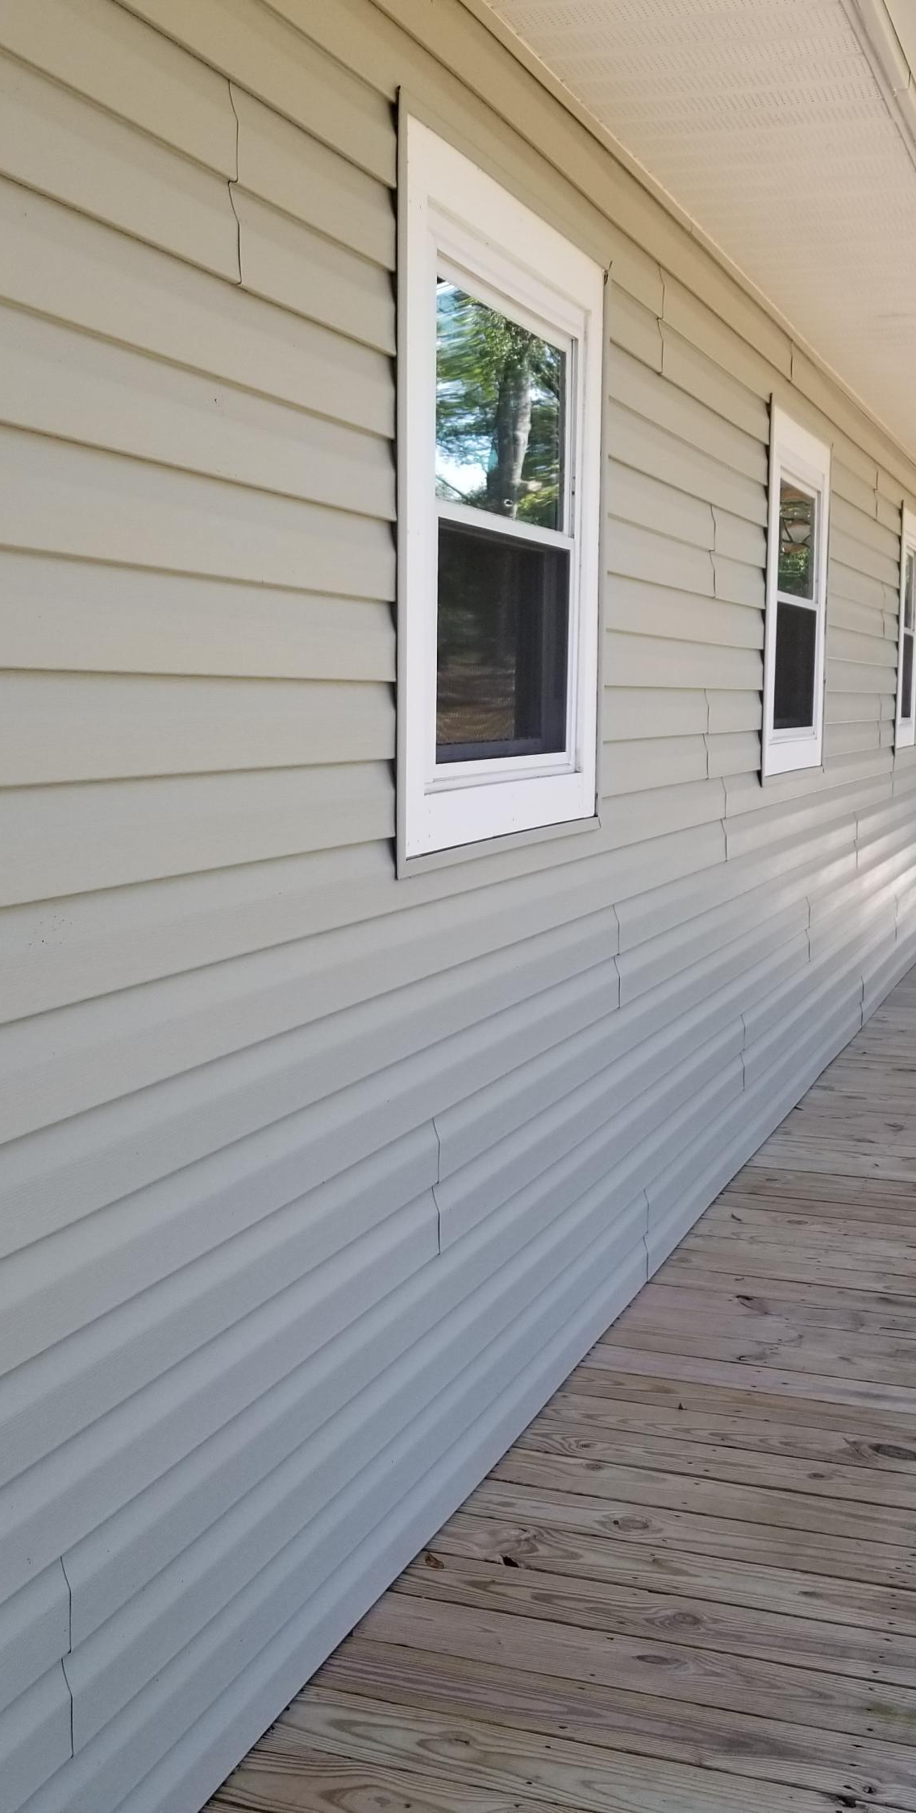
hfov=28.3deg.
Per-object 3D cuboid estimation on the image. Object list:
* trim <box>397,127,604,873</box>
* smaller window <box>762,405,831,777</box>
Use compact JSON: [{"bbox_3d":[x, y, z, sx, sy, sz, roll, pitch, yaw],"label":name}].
[{"bbox_3d":[0.072,-0.663,3.151,0.080,1.070,1.018,3,7,20],"label":"trim"},{"bbox_3d":[1.046,-0.961,5.734,0.080,1.070,1.010,3,7,20],"label":"smaller window"}]

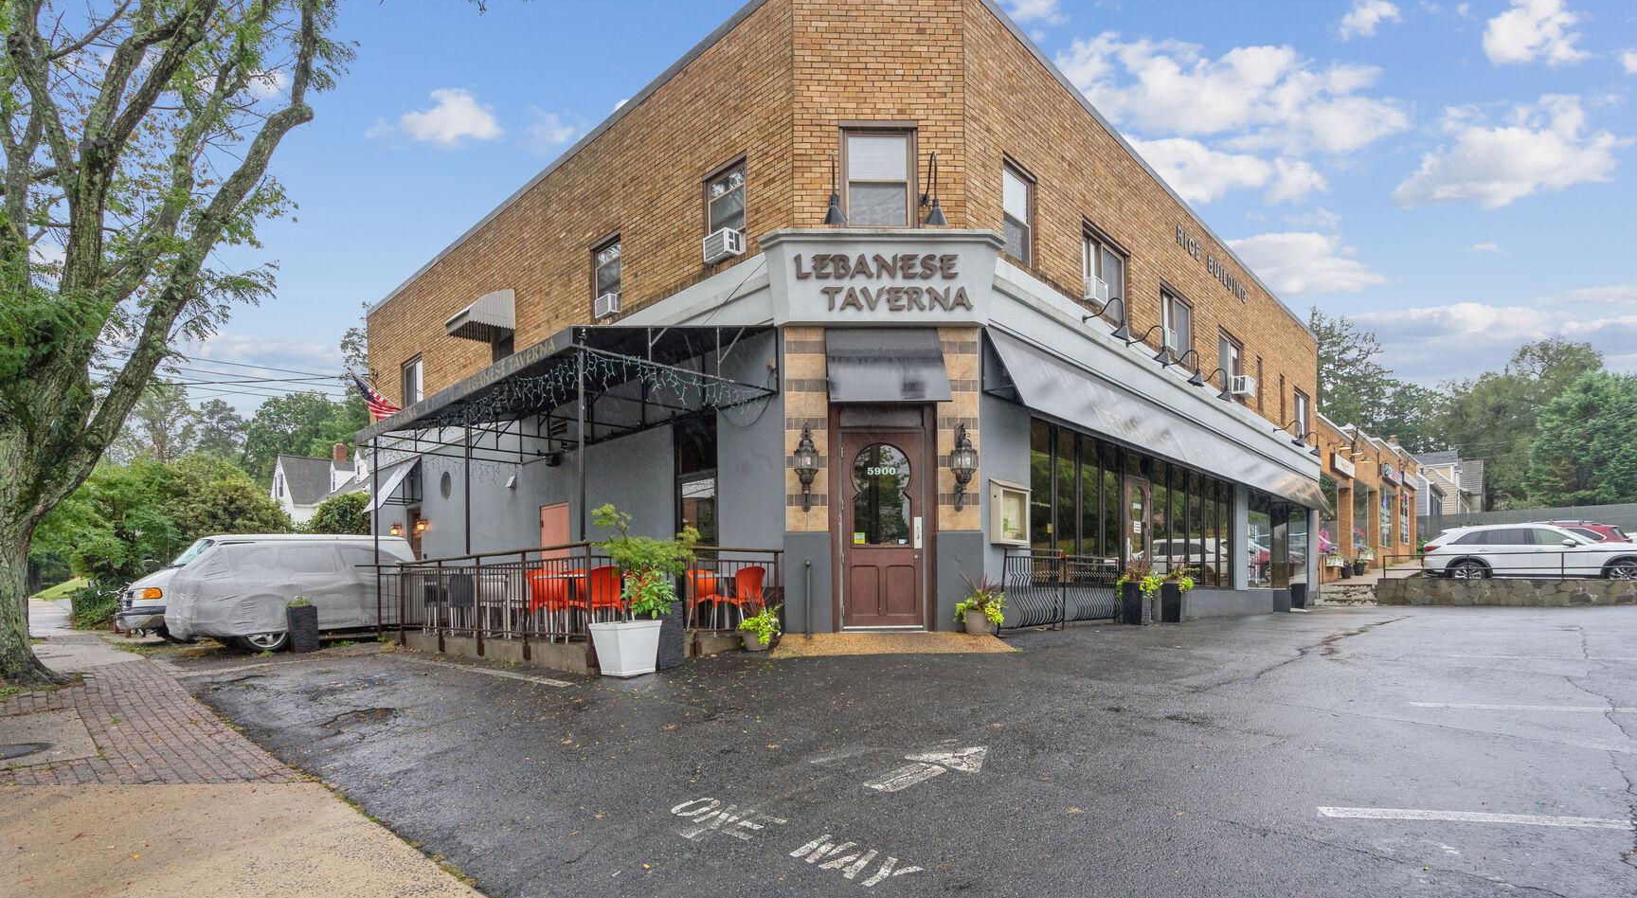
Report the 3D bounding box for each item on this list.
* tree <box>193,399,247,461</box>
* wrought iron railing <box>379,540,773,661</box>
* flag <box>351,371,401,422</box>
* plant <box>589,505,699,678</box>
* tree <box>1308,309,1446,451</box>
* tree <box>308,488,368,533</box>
[{"bbox_3d":[-47.965,2.667,62.000,5.200,13.500,5.200,0,-9,0],"label":"tree"},{"bbox_3d":[-3.716,2.120,10.487,7.200,1.300,2.088,-10,-14,43],"label":"wrought iron railing"},{"bbox_3d":[-9.249,-1.072,16.200,0.450,1.100,1.050,-8,-12,43],"label":"flag"},{"bbox_3d":[-1.717,1.396,7.600,1.050,1.660,1.000,0,-9,0],"label":"plant"},{"bbox_3d":[36.199,-1.655,50.000,8.800,15.500,8.200,0,-9,0],"label":"tree"},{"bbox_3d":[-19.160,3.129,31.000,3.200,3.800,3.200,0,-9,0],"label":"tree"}]

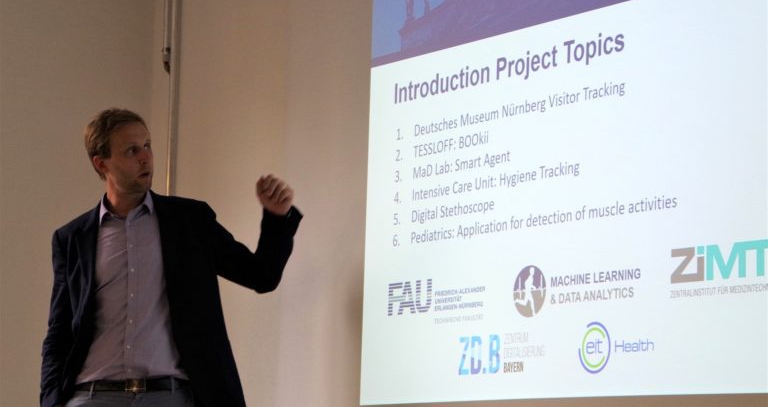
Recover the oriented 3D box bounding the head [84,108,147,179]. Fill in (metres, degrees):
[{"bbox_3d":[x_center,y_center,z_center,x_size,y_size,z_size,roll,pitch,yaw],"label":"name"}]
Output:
[{"bbox_3d":[-0.762,-0.156,7.150,0.210,0.240,0.165,-10,-12,39],"label":"head"}]

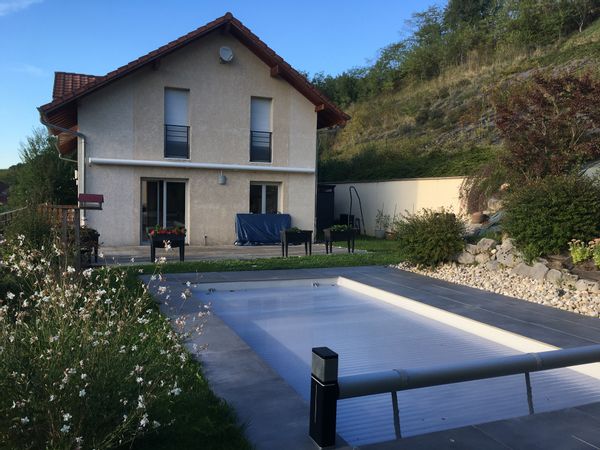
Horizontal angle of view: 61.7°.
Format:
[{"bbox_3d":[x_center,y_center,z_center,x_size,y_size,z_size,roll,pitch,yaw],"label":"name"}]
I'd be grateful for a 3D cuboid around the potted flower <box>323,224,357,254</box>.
[{"bbox_3d":[1.135,0.397,14.770,0.850,0.850,0.450,0,3,-24],"label":"potted flower"}]

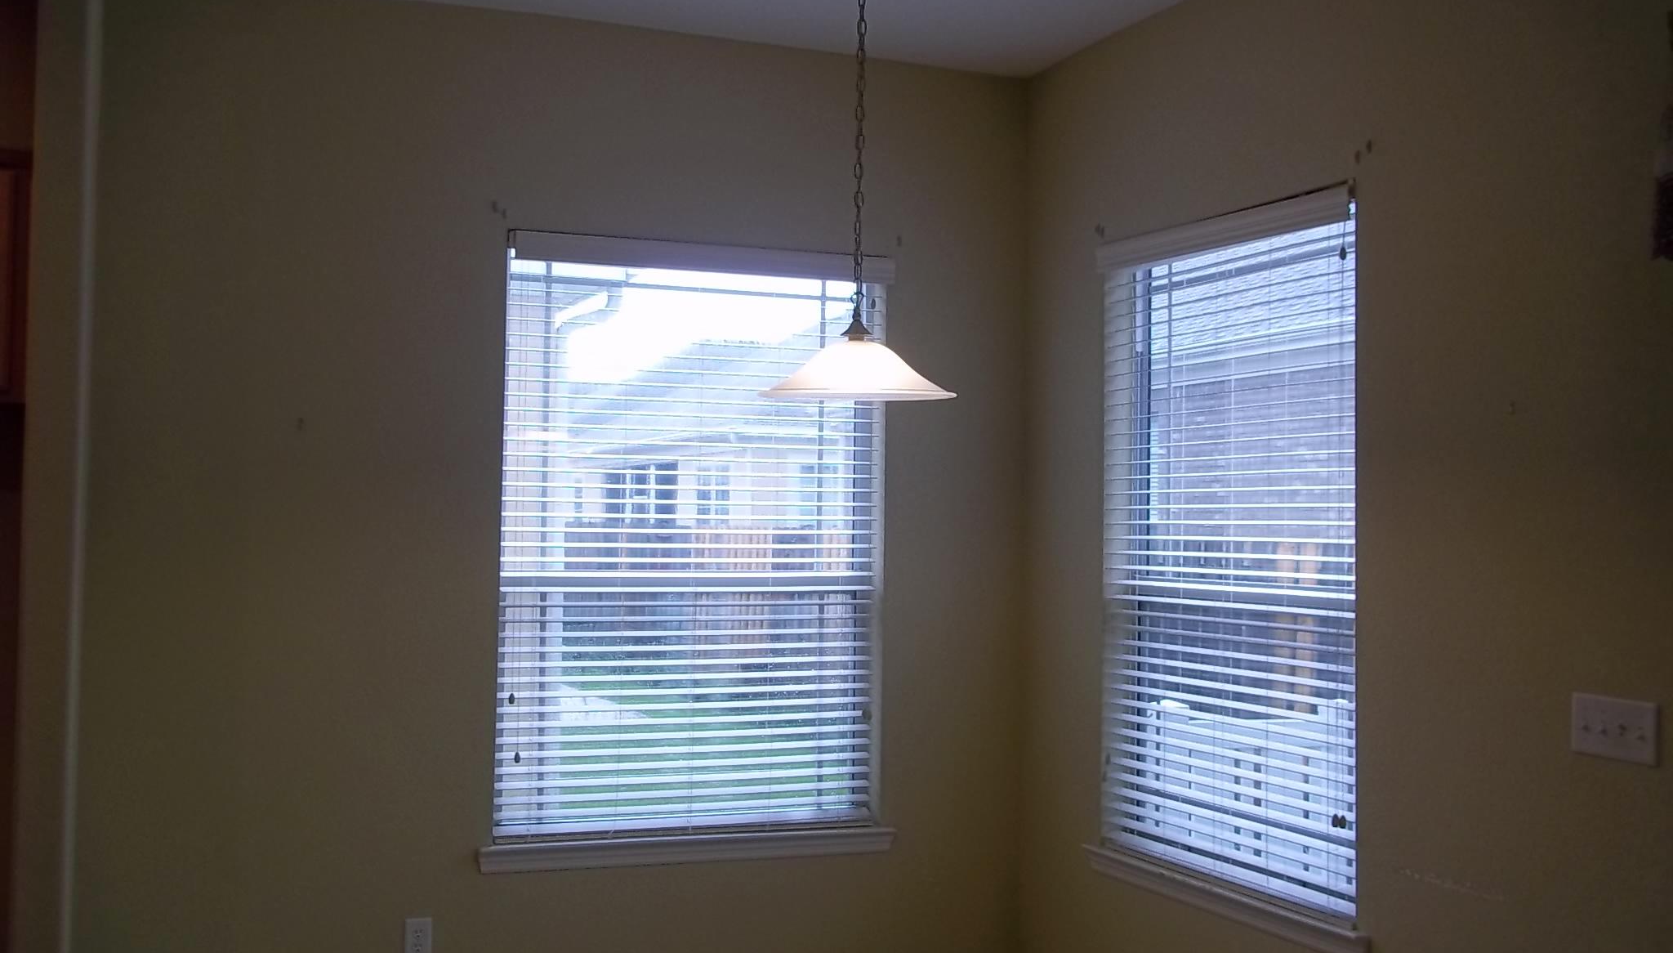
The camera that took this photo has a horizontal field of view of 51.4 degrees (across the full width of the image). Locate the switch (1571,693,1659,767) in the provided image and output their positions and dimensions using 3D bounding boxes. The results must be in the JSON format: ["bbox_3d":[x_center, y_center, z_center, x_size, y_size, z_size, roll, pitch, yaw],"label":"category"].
[{"bbox_3d":[1.498,0.488,3.363,0.012,0.116,0.208,2,-2,-22],"label":"switch"}]

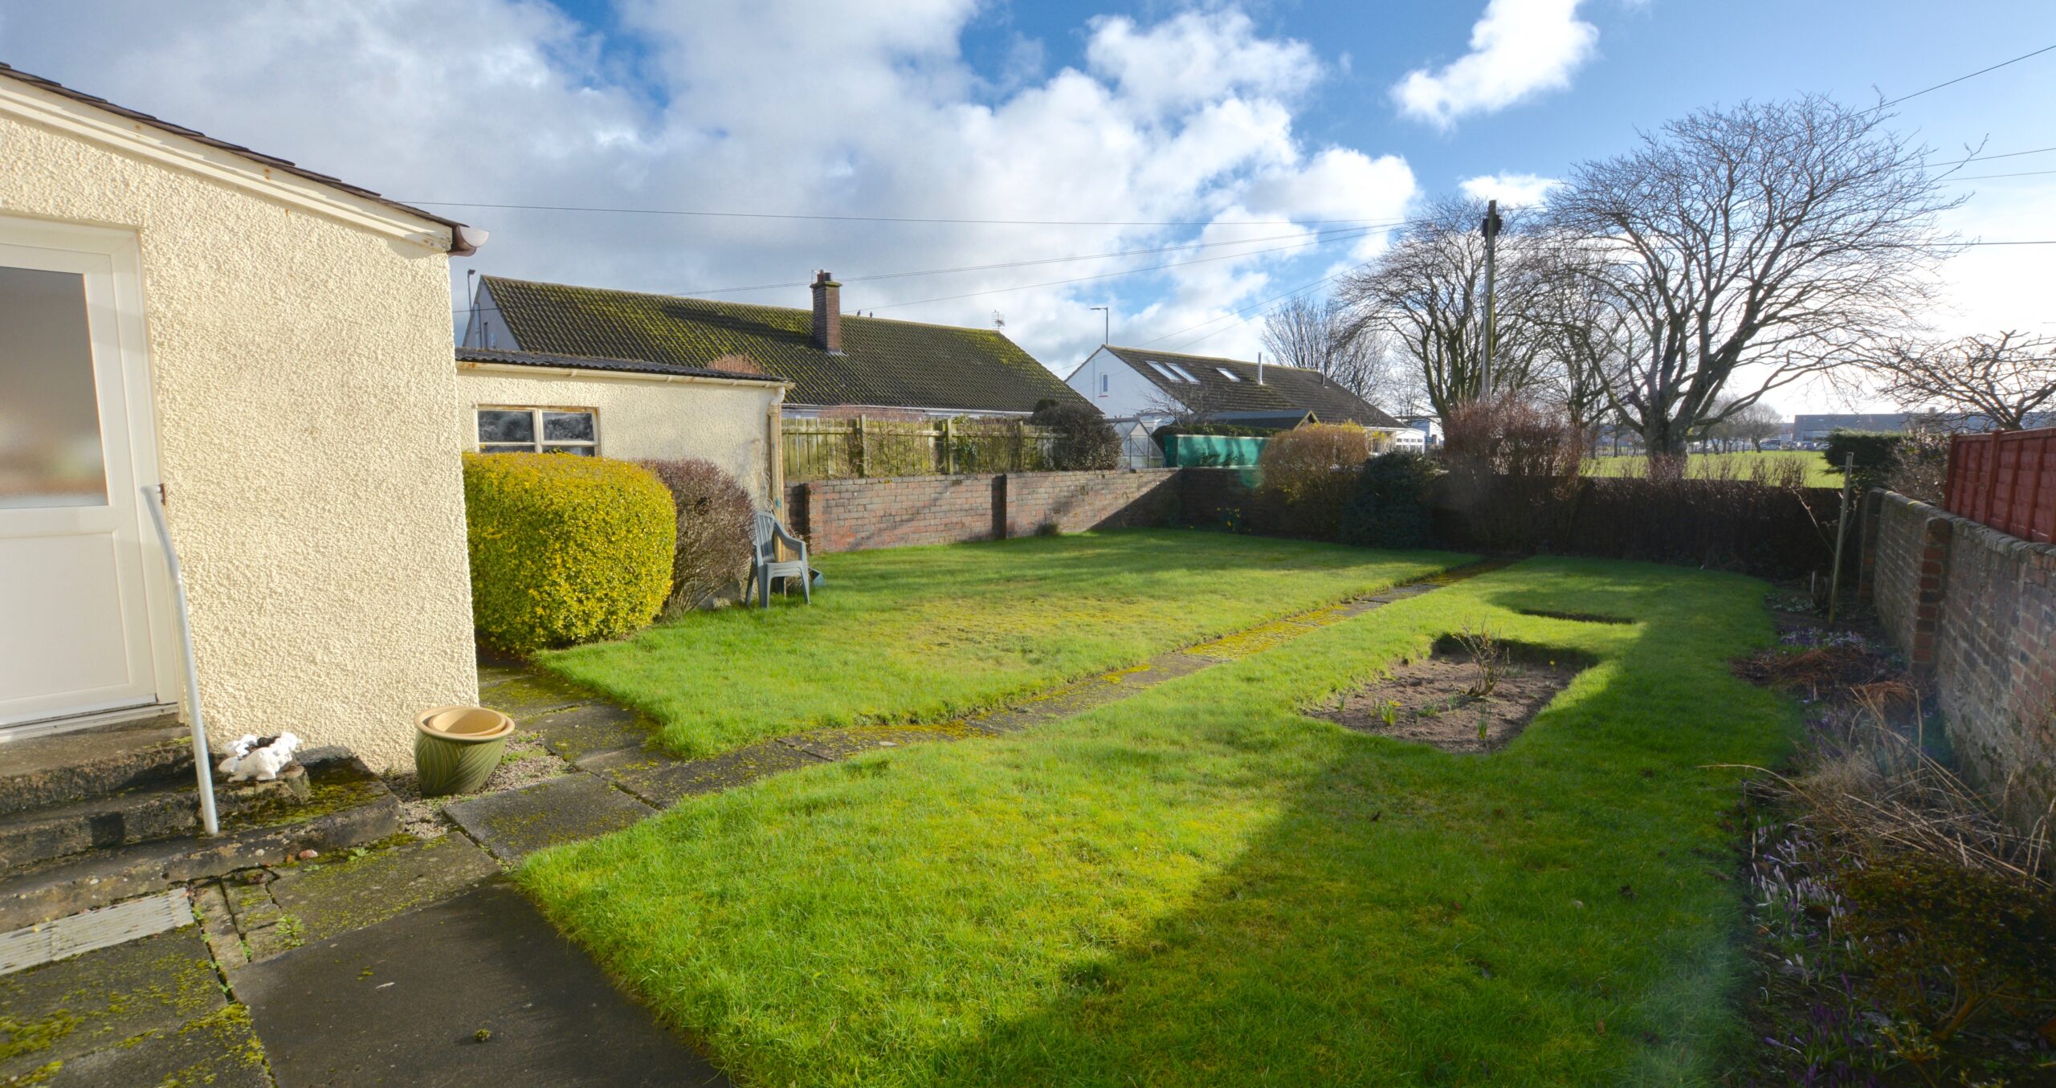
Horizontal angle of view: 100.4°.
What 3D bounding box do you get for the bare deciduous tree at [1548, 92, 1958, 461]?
[{"bbox_3d":[19.515,-6.803,24.401,8.822,11.368,8.822,5,8,38],"label":"bare deciduous tree"}]

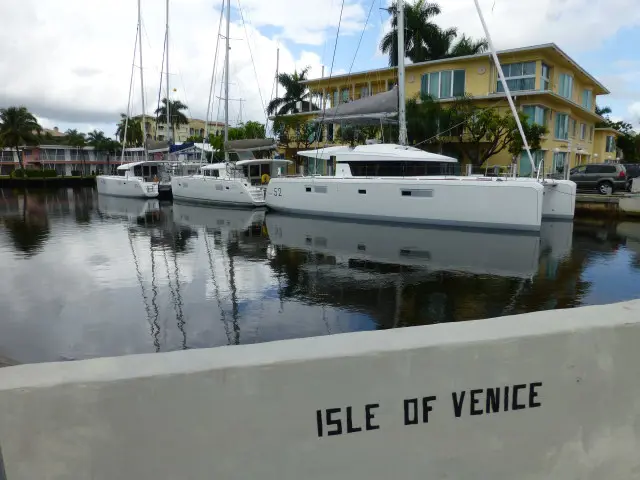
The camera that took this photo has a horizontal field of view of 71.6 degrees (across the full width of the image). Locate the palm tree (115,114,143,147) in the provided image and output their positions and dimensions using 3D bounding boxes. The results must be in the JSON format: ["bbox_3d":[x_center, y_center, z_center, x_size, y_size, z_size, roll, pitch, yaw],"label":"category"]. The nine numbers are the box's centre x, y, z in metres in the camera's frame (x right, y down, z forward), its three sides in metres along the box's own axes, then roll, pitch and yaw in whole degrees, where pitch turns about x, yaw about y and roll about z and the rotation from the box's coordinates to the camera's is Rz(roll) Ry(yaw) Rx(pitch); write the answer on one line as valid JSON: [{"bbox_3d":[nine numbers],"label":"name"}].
[{"bbox_3d":[-45.347,-22.321,106.086,6.600,14.910,6.600,7,11,39],"label":"palm tree"}]

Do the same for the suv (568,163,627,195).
[{"bbox_3d":[16.318,-3.763,27.734,4.750,1.890,1.880,7,11,39],"label":"suv"}]

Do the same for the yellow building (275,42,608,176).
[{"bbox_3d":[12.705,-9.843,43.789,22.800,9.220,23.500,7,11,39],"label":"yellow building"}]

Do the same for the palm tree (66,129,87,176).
[{"bbox_3d":[-47.118,-16.876,86.697,4.200,9.570,4.200,7,11,39],"label":"palm tree"}]

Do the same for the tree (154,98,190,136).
[{"bbox_3d":[-33.504,-23.057,101.300,7.300,17.860,7.300,7,11,39],"label":"tree"}]

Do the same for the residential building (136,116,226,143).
[{"bbox_3d":[-47.010,-28.245,138.954,16.000,17.050,29.000,7,11,39],"label":"residential building"}]

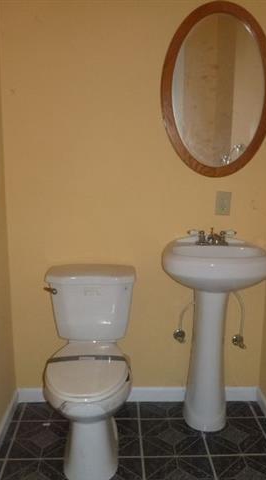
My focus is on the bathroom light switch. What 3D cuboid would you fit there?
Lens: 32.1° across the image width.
[{"bbox_3d":[0.453,-0.181,2.311,0.072,0.116,0.012,0,11,-2],"label":"bathroom light switch"}]

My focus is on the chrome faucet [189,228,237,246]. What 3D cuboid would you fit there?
[{"bbox_3d":[0.378,-0.012,2.194,0.227,0.081,0.126,0,11,-2],"label":"chrome faucet"}]

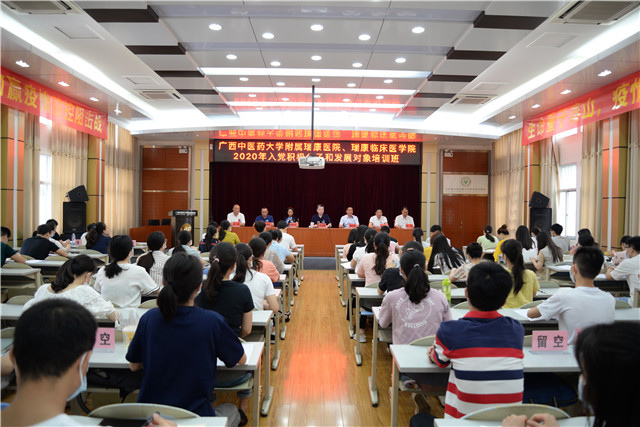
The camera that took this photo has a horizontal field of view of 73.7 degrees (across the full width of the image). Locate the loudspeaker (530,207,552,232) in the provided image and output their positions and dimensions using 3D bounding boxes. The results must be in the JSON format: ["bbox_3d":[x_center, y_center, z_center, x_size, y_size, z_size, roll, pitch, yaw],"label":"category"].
[{"bbox_3d":[4.650,0.206,8.950,0.460,0.620,0.420,1,0,23],"label":"loudspeaker"}]

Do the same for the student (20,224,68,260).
[{"bbox_3d":[-4.496,0.790,7.052,0.680,1.223,0.750,1,0,7],"label":"student"}]

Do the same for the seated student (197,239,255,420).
[{"bbox_3d":[-0.705,0.881,3.150,0.460,1.343,0.720,1,0,2],"label":"seated student"}]

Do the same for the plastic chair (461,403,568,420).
[{"bbox_3d":[0.843,1.194,2.030,0.470,0.767,0.500,1,0,0],"label":"plastic chair"}]

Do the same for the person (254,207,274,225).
[{"bbox_3d":[-1.590,0.502,12.189,0.540,1.310,0.650,1,0,-1],"label":"person"}]

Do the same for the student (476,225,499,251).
[{"bbox_3d":[3.982,0.909,10.151,0.500,1.270,0.720,1,0,-6],"label":"student"}]

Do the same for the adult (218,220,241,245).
[{"bbox_3d":[-1.963,0.827,9.287,0.480,1.300,0.720,1,0,11],"label":"adult"}]

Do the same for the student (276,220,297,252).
[{"bbox_3d":[-0.693,0.830,8.951,0.500,1.330,0.750,1,0,4],"label":"student"}]

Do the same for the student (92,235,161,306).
[{"bbox_3d":[-1.723,0.816,3.922,0.550,1.259,0.680,1,0,4],"label":"student"}]

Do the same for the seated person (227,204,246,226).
[{"bbox_3d":[-2.396,0.467,12.180,0.520,1.360,0.650,1,0,-1],"label":"seated person"}]

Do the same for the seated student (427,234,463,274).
[{"bbox_3d":[1.853,0.938,6.200,0.500,1.256,0.720,1,0,-6],"label":"seated student"}]

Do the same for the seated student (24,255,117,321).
[{"bbox_3d":[-1.850,0.920,3.209,0.620,1.220,0.780,1,1,14],"label":"seated student"}]

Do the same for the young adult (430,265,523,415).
[{"bbox_3d":[0.771,0.905,2.150,0.480,1.330,0.720,1,0,0],"label":"young adult"}]

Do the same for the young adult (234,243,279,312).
[{"bbox_3d":[-0.612,0.915,4.050,0.460,1.269,0.720,1,0,3],"label":"young adult"}]

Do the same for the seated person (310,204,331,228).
[{"bbox_3d":[0.025,0.492,12.206,0.550,1.370,0.650,1,0,-1],"label":"seated person"}]

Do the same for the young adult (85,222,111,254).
[{"bbox_3d":[-4.041,0.784,7.852,0.460,1.241,0.640,1,0,11],"label":"young adult"}]

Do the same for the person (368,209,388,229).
[{"bbox_3d":[1.693,0.547,12.224,0.530,1.300,0.650,1,0,-1],"label":"person"}]

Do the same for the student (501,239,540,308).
[{"bbox_3d":[1.755,0.859,3.952,0.500,1.258,0.680,1,0,-9],"label":"student"}]

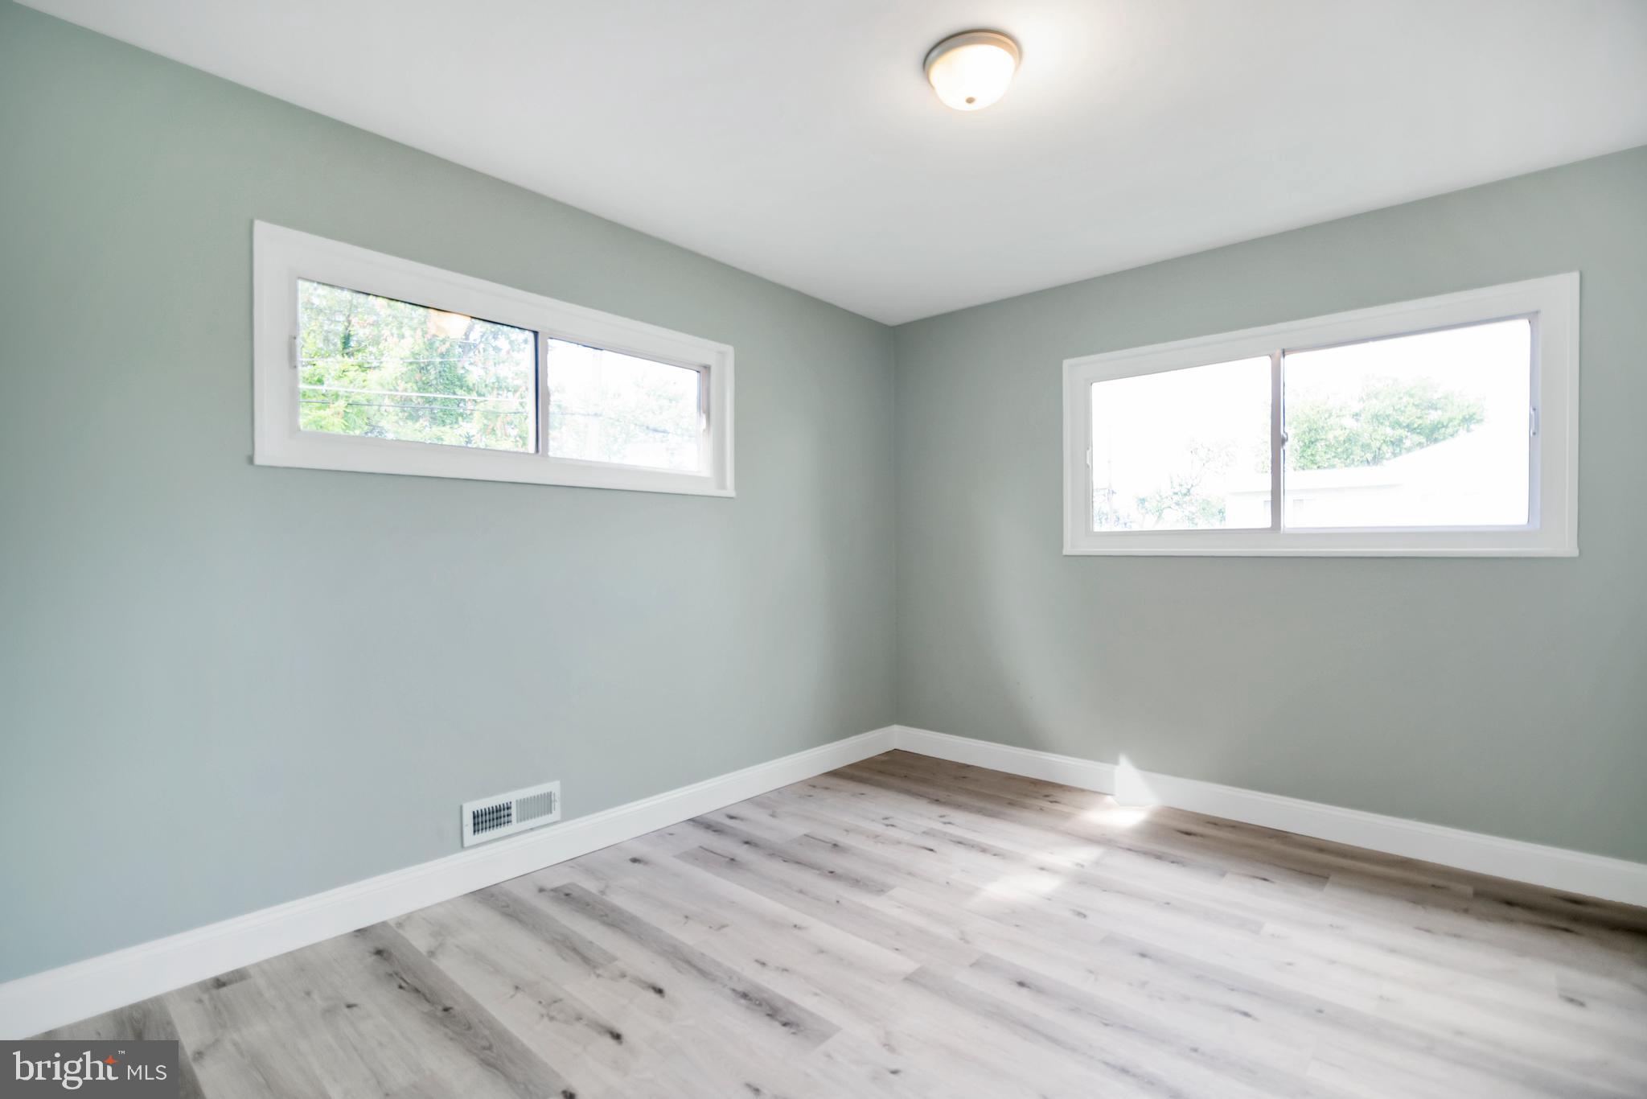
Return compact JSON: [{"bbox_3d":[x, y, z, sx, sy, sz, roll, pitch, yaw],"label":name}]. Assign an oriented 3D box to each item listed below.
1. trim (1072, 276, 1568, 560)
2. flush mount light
[{"bbox_3d":[1.865,-0.451,3.033,1.765,0.952,0.080,0,0,40],"label":"trim"},{"bbox_3d":[0.391,-1.229,1.935,0.258,0.108,0.258,0,0,0],"label":"flush mount light"}]

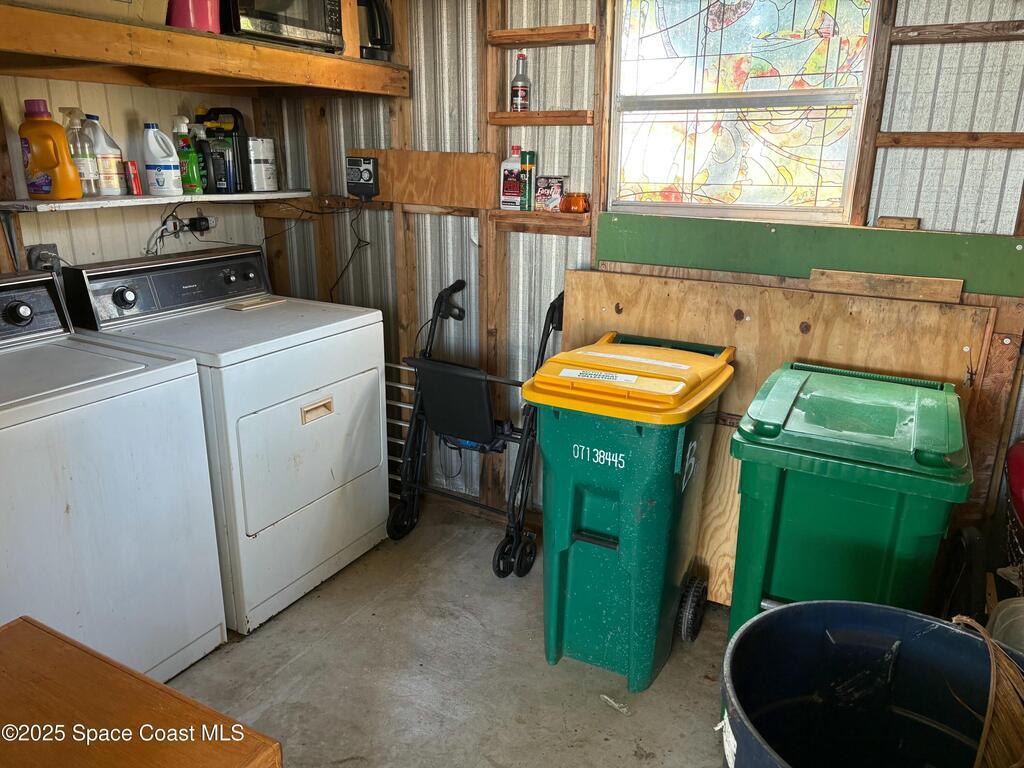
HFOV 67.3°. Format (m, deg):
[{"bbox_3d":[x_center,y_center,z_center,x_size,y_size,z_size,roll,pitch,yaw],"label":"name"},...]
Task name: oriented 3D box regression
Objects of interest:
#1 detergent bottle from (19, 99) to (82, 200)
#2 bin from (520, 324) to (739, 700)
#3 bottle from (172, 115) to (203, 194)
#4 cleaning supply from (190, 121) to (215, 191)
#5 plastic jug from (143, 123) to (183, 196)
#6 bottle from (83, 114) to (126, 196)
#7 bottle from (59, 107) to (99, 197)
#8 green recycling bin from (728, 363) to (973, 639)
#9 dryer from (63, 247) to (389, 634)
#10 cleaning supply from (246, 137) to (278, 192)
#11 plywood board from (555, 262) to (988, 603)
[{"bbox_3d":[-1.485,-0.752,2.477,0.170,0.312,0.105,2,17,5],"label":"detergent bottle"},{"bbox_3d":[0.364,0.355,2.329,0.470,0.930,0.580,10,19,27],"label":"bin"},{"bbox_3d":[-1.224,-0.865,2.909,0.095,0.288,0.060,6,18,17],"label":"bottle"},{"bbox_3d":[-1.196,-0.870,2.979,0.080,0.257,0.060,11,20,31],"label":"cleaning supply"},{"bbox_3d":[-1.280,-0.825,2.829,0.122,0.256,0.090,-1,17,-7],"label":"plastic jug"},{"bbox_3d":[-1.427,-0.797,2.695,0.135,0.267,0.097,-10,20,-32],"label":"bottle"},{"bbox_3d":[-1.435,-0.766,2.561,0.110,0.286,0.078,-15,23,-42],"label":"bottle"},{"bbox_3d":[0.874,0.452,2.059,0.500,0.910,0.585,10,19,27],"label":"green recycling bin"},{"bbox_3d":[-0.951,0.126,2.745,0.680,1.100,0.737,10,19,28],"label":"dryer"},{"bbox_3d":[-1.038,-0.916,3.212,0.068,0.217,0.085,10,19,28],"label":"cleaning supply"},{"bbox_3d":[0.731,0.223,2.520,1.295,1.085,0.025,11,16,30],"label":"plywood board"}]

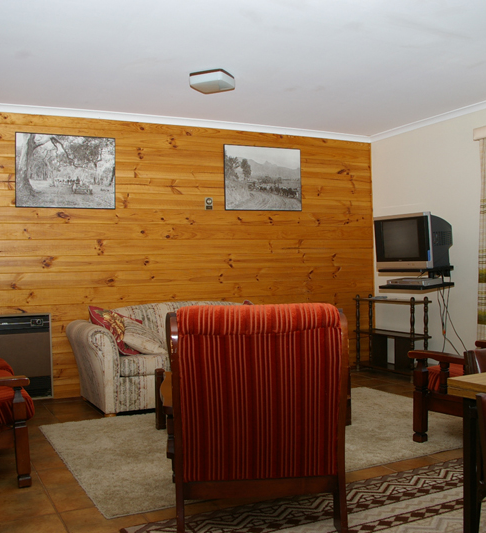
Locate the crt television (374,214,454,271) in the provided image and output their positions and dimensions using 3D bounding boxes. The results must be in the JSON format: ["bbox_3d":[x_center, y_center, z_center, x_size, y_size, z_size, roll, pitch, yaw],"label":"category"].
[{"bbox_3d":[1.551,-0.227,5.303,0.460,0.468,0.575,-6,3,-40],"label":"crt television"}]

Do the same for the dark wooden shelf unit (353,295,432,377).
[{"bbox_3d":[1.387,0.646,5.619,0.260,0.745,0.790,-2,1,-31],"label":"dark wooden shelf unit"}]

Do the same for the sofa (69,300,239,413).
[{"bbox_3d":[-0.453,0.689,4.995,1.860,0.770,0.820,-2,1,-26],"label":"sofa"}]

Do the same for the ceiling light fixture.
[{"bbox_3d":[-0.208,-1.282,4.167,0.235,0.084,0.235,-1,1,23],"label":"ceiling light fixture"}]

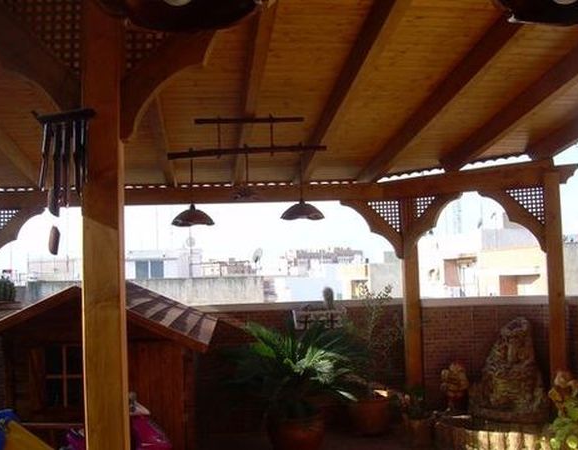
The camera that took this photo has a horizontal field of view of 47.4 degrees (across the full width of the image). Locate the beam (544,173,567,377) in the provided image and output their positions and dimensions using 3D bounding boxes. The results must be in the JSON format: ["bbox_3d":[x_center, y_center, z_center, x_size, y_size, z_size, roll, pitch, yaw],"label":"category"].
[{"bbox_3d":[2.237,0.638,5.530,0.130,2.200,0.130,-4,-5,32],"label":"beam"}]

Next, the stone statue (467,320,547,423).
[{"bbox_3d":[2.025,1.327,6.050,0.680,0.930,0.480,-3,-4,20],"label":"stone statue"}]

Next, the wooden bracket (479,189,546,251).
[{"bbox_3d":[1.944,-0.048,5.730,0.560,0.560,0.065,-4,-5,32],"label":"wooden bracket"}]

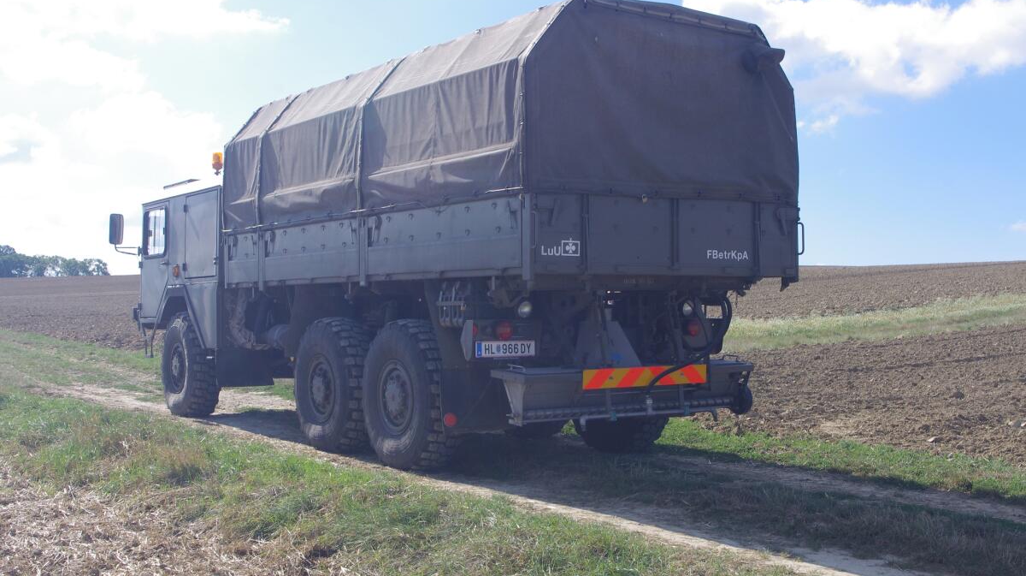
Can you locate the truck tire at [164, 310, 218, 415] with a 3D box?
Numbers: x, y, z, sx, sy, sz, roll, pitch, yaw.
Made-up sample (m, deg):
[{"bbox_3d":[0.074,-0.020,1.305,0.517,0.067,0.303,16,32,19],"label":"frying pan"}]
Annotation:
[{"bbox_3d":[-3.708,0.899,15.095,0.340,1.210,1.210,0,-1,-33],"label":"truck tire"}]

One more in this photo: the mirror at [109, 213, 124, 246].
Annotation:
[{"bbox_3d":[-4.813,-0.712,15.884,0.190,0.375,0.090,0,-1,-41],"label":"mirror"}]

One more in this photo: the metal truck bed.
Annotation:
[{"bbox_3d":[-0.394,-0.311,11.915,2.510,0.606,5.749,0,-1,-33],"label":"metal truck bed"}]

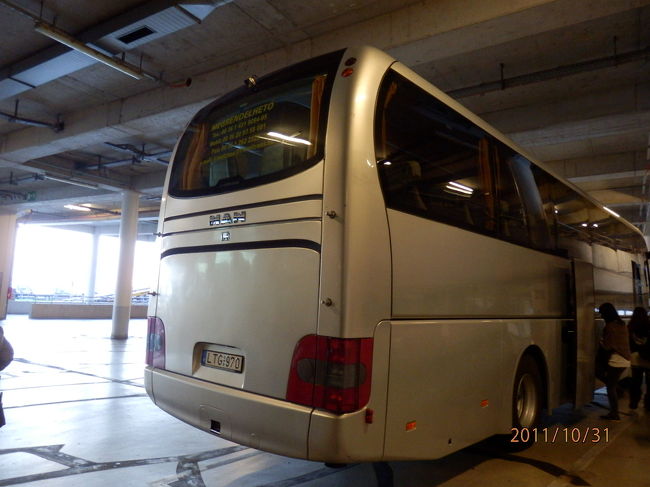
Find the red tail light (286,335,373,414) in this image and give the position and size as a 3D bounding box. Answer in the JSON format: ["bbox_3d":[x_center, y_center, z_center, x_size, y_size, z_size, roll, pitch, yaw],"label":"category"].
[{"bbox_3d":[0.027,0.797,2.961,0.450,0.430,0.330,-4,-9,42],"label":"red tail light"}]

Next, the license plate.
[{"bbox_3d":[-0.772,0.896,3.556,0.530,0.120,0.020,-4,-9,42],"label":"license plate"}]

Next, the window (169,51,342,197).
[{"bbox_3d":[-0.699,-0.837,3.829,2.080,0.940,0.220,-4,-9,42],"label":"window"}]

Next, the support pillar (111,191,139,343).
[{"bbox_3d":[-6.165,0.632,14.586,0.480,4.490,0.480,-4,-9,42],"label":"support pillar"}]

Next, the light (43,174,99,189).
[{"bbox_3d":[-7.316,-1.813,13.622,0.140,0.120,1.600,-2,-8,32],"label":"light"}]

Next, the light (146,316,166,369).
[{"bbox_3d":[-1.512,0.894,4.371,0.450,0.430,0.330,-4,-9,42],"label":"light"}]

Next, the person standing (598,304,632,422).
[{"bbox_3d":[3.953,1.598,6.471,0.450,1.560,0.480,-1,-7,26],"label":"person standing"}]

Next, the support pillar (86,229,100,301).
[{"bbox_3d":[-13.031,1.665,26.217,0.450,4.490,0.450,-4,-9,42],"label":"support pillar"}]

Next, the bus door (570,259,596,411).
[{"bbox_3d":[3.268,1.121,5.964,0.080,1.800,0.900,-4,-9,42],"label":"bus door"}]

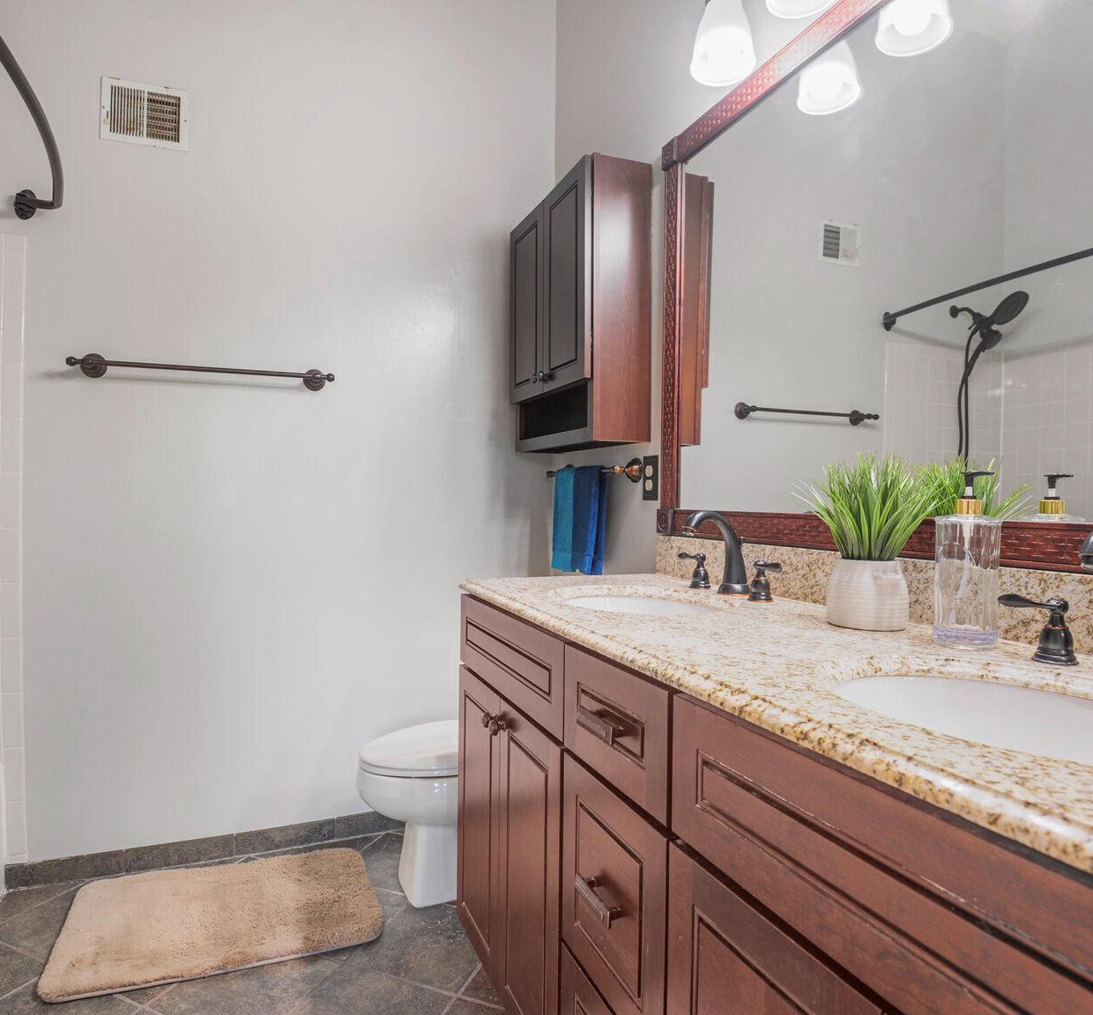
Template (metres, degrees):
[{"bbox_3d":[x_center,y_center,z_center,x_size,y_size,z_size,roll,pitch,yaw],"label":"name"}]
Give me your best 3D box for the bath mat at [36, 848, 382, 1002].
[{"bbox_3d":[-0.859,1.075,1.806,0.780,0.028,0.485,0,0,-23],"label":"bath mat"}]

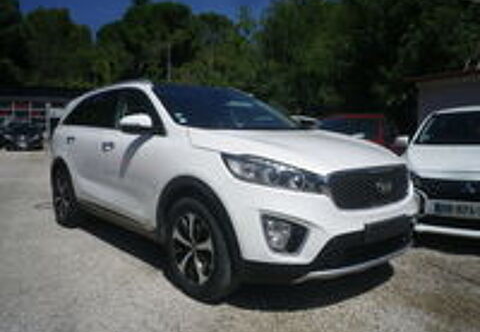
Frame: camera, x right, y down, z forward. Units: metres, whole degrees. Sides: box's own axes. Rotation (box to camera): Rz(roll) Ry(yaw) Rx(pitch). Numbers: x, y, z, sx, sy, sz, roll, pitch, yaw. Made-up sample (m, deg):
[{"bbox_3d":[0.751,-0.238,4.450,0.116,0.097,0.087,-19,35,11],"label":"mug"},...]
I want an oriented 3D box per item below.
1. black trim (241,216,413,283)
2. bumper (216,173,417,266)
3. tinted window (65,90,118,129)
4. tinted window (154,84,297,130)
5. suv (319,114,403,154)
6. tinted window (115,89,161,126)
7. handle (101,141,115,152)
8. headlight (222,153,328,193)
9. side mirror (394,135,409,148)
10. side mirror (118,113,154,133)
[{"bbox_3d":[0.827,0.479,2.675,1.750,0.340,0.460,-5,7,-41],"label":"black trim"},{"bbox_3d":[0.762,0.292,2.732,1.840,0.570,0.630,-5,7,-41],"label":"bumper"},{"bbox_3d":[-1.636,-0.589,4.237,0.180,0.400,1.300,-5,7,-41],"label":"tinted window"},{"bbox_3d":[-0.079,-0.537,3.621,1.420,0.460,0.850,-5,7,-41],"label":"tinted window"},{"bbox_3d":[2.719,-0.591,10.200,1.800,1.570,4.200,5,8,44],"label":"suv"},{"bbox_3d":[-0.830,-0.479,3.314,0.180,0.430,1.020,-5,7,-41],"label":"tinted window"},{"bbox_3d":[-1.209,-0.178,3.518,0.060,0.070,0.250,-5,7,-41],"label":"handle"},{"bbox_3d":[0.203,0.041,2.298,0.450,0.220,0.460,-5,7,-41],"label":"headlight"},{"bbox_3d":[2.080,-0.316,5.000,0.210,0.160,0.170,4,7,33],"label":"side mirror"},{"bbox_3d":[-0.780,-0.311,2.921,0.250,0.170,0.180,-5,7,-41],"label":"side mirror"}]

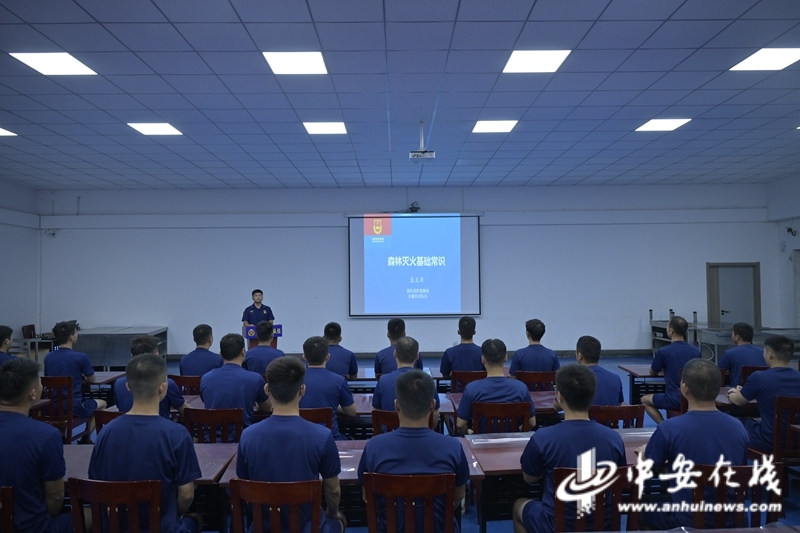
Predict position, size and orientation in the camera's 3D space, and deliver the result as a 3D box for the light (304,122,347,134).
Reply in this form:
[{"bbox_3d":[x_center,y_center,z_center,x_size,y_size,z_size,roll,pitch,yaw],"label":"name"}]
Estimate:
[{"bbox_3d":[-1.046,-1.969,8.187,0.590,0.060,0.590,0,-2,0],"label":"light"}]

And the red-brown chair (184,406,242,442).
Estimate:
[{"bbox_3d":[-1.248,1.410,4.137,0.420,0.890,0.510,-1,-2,3],"label":"red-brown chair"}]

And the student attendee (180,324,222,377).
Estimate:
[{"bbox_3d":[-1.849,1.237,5.700,0.520,1.340,0.760,-1,-2,12],"label":"student attendee"}]

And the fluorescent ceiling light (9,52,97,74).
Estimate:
[{"bbox_3d":[-3.433,-2.025,5.782,0.600,0.040,0.600,-1,-2,0],"label":"fluorescent ceiling light"}]

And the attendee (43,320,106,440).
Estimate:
[{"bbox_3d":[-3.196,1.219,5.655,0.520,1.370,0.760,-1,-2,3],"label":"attendee"}]

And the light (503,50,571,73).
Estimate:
[{"bbox_3d":[1.361,-2.075,5.808,0.585,0.050,0.585,0,-2,0],"label":"light"}]

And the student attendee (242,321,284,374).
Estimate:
[{"bbox_3d":[-1.279,1.222,5.707,0.520,1.360,0.760,-1,-2,7],"label":"student attendee"}]

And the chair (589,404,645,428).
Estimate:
[{"bbox_3d":[1.416,1.371,4.037,0.430,0.890,0.500,0,-2,0],"label":"chair"}]

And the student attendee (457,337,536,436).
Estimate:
[{"bbox_3d":[0.682,1.181,4.349,0.550,1.300,0.760,0,-2,0],"label":"student attendee"}]

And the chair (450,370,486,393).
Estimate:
[{"bbox_3d":[0.662,1.425,5.592,0.430,0.890,0.500,0,-2,0],"label":"chair"}]

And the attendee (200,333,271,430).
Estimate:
[{"bbox_3d":[-1.197,1.169,4.258,0.530,1.350,0.760,-1,-2,3],"label":"attendee"}]

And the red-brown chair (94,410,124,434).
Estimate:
[{"bbox_3d":[-1.759,1.367,3.886,0.420,0.880,0.500,-1,-2,0],"label":"red-brown chair"}]

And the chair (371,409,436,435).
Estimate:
[{"bbox_3d":[0.020,1.396,4.045,0.420,0.890,0.510,0,-2,0],"label":"chair"}]

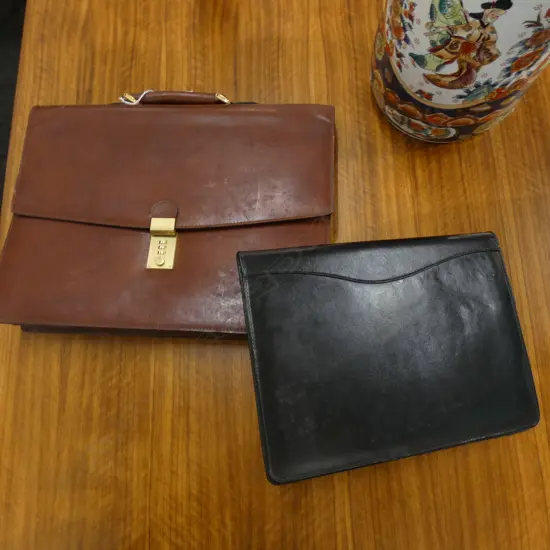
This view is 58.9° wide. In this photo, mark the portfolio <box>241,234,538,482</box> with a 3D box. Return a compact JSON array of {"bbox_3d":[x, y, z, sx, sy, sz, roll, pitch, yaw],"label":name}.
[{"bbox_3d":[0.146,0.085,0.599,0.362,0.024,0.262,-6,78,-15],"label":"portfolio"}]

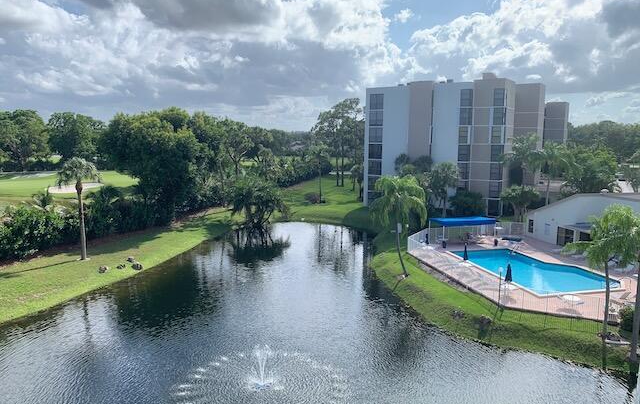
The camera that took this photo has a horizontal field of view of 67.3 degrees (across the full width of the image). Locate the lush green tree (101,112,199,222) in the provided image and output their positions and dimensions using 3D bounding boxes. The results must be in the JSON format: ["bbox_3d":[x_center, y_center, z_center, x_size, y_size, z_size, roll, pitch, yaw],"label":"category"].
[{"bbox_3d":[-24.526,-5.088,69.147,13.533,15.019,11.982,1,8,0],"label":"lush green tree"}]

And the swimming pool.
[{"bbox_3d":[19.409,6.309,43.991,9.400,0.600,14.200,-1,8,-13],"label":"swimming pool"}]

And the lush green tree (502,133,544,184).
[{"bbox_3d":[30.704,-4.186,73.141,6.060,12.050,6.060,0,8,0],"label":"lush green tree"}]

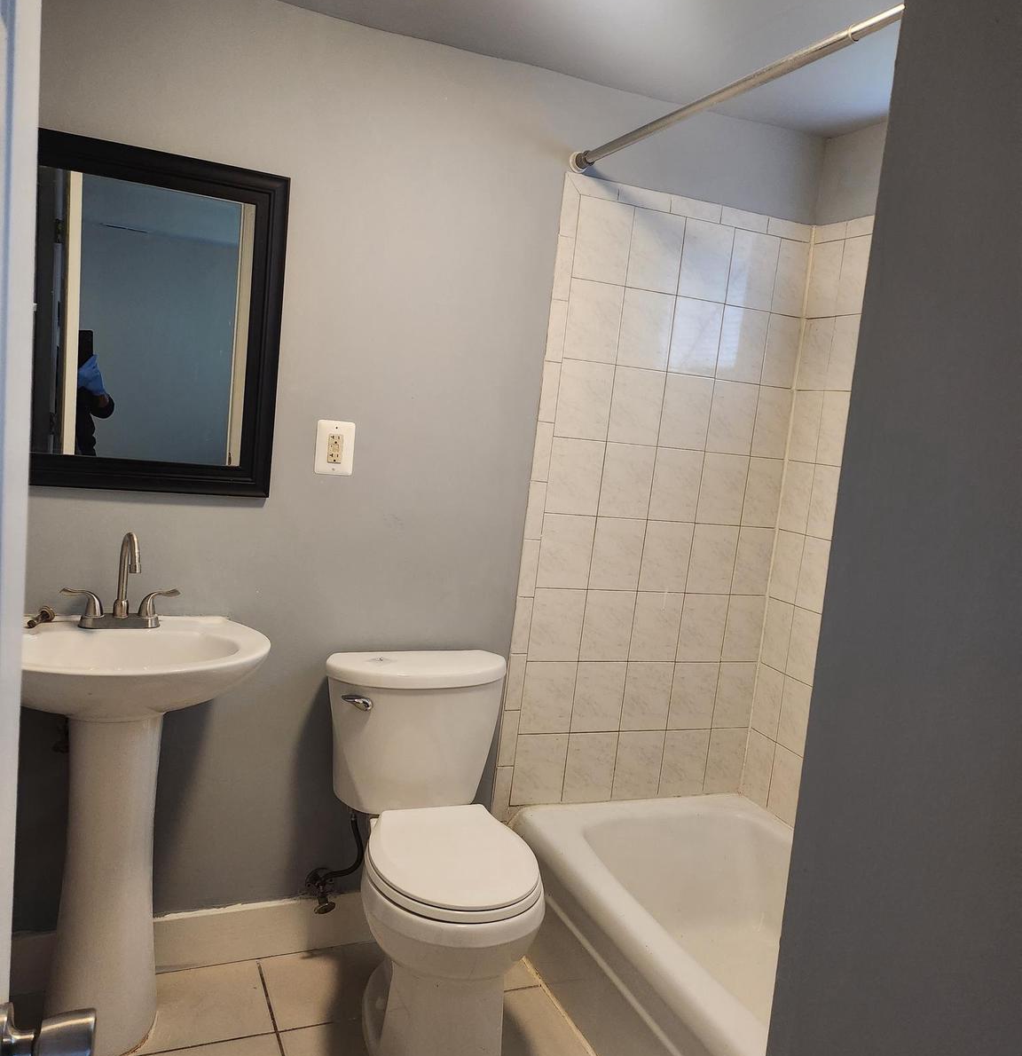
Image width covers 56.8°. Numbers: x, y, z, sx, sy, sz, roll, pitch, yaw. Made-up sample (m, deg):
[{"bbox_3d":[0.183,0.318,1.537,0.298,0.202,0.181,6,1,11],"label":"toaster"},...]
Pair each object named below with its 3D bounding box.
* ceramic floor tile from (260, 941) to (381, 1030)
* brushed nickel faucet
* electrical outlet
[{"bbox_3d":[-0.418,1.090,2.254,0.323,0.010,0.272,3,8,-24],"label":"ceramic floor tile"},{"bbox_3d":[-0.801,0.111,1.951,0.230,0.200,0.135,3,8,-24],"label":"brushed nickel faucet"},{"bbox_3d":[-0.403,-0.184,2.177,0.084,0.121,0.008,3,8,-24],"label":"electrical outlet"}]

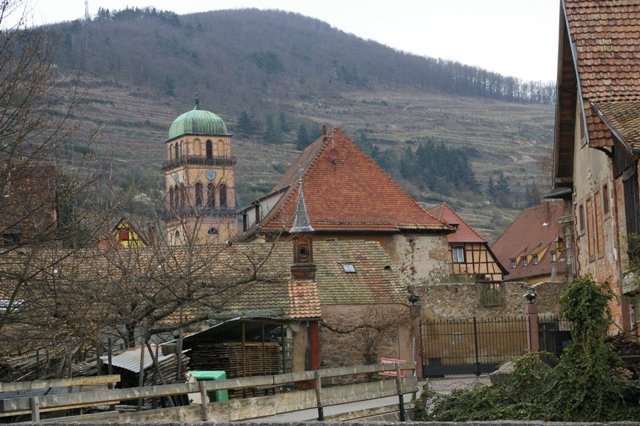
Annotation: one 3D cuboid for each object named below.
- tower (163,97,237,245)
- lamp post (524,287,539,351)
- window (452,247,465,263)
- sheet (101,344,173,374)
[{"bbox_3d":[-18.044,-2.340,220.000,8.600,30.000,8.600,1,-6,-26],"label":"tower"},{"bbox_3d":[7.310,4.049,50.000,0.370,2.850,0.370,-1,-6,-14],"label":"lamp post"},{"bbox_3d":[9.221,2.763,97.000,0.860,1.060,0.150,0,-6,-25],"label":"window"},{"bbox_3d":[-3.712,2.998,30.000,0.800,0.070,1.520,14,15,22],"label":"sheet"}]

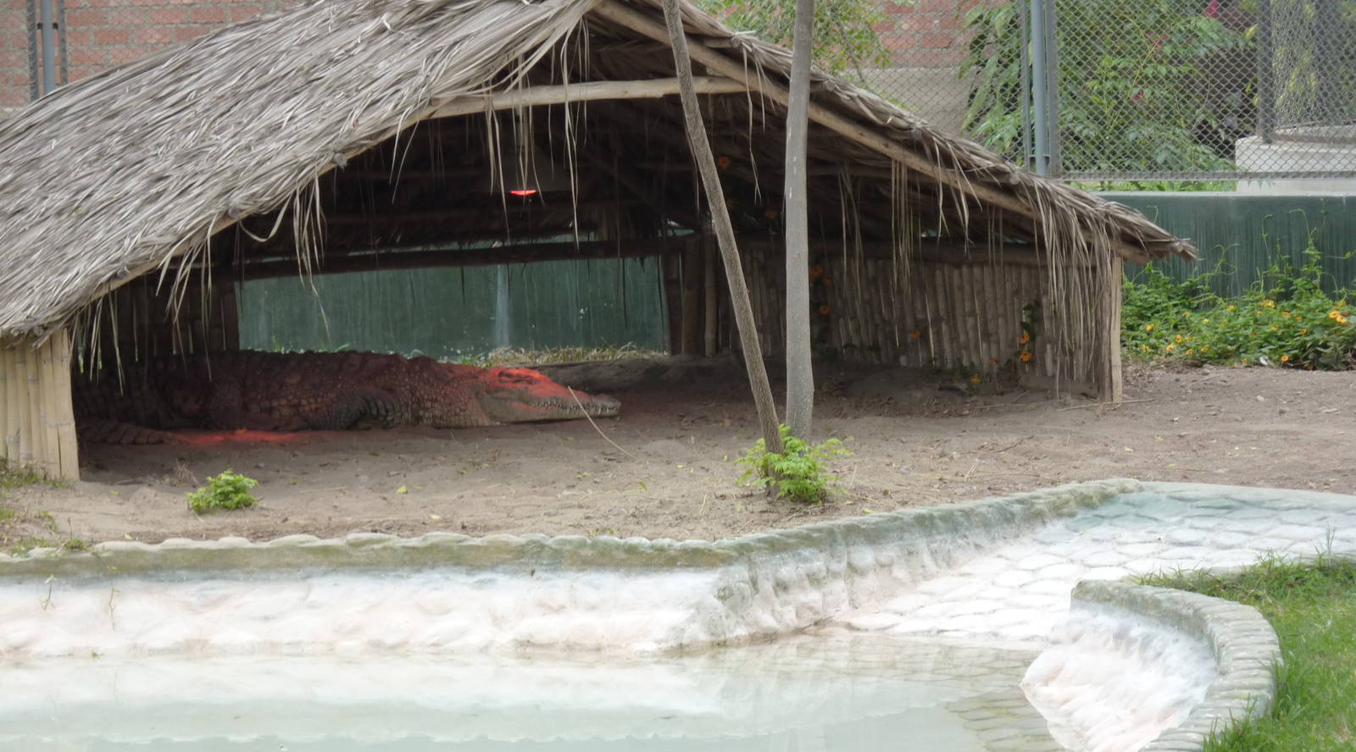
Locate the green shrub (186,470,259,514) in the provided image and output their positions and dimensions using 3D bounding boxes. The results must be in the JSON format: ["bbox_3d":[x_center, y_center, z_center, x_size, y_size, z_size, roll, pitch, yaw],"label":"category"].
[{"bbox_3d":[-1.738,0.443,22.000,0.270,0.155,0.240,-2,3,0],"label":"green shrub"}]

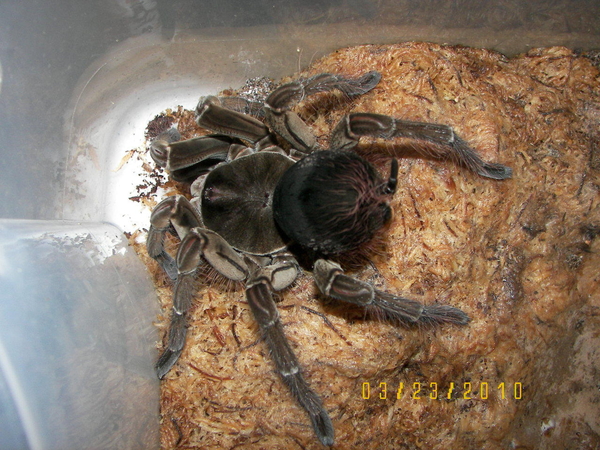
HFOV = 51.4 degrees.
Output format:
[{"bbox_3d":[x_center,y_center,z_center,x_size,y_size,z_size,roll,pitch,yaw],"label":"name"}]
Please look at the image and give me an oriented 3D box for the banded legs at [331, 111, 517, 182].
[{"bbox_3d":[0.040,-0.026,0.199,0.063,0.021,0.014,4,71,0],"label":"banded legs"}]

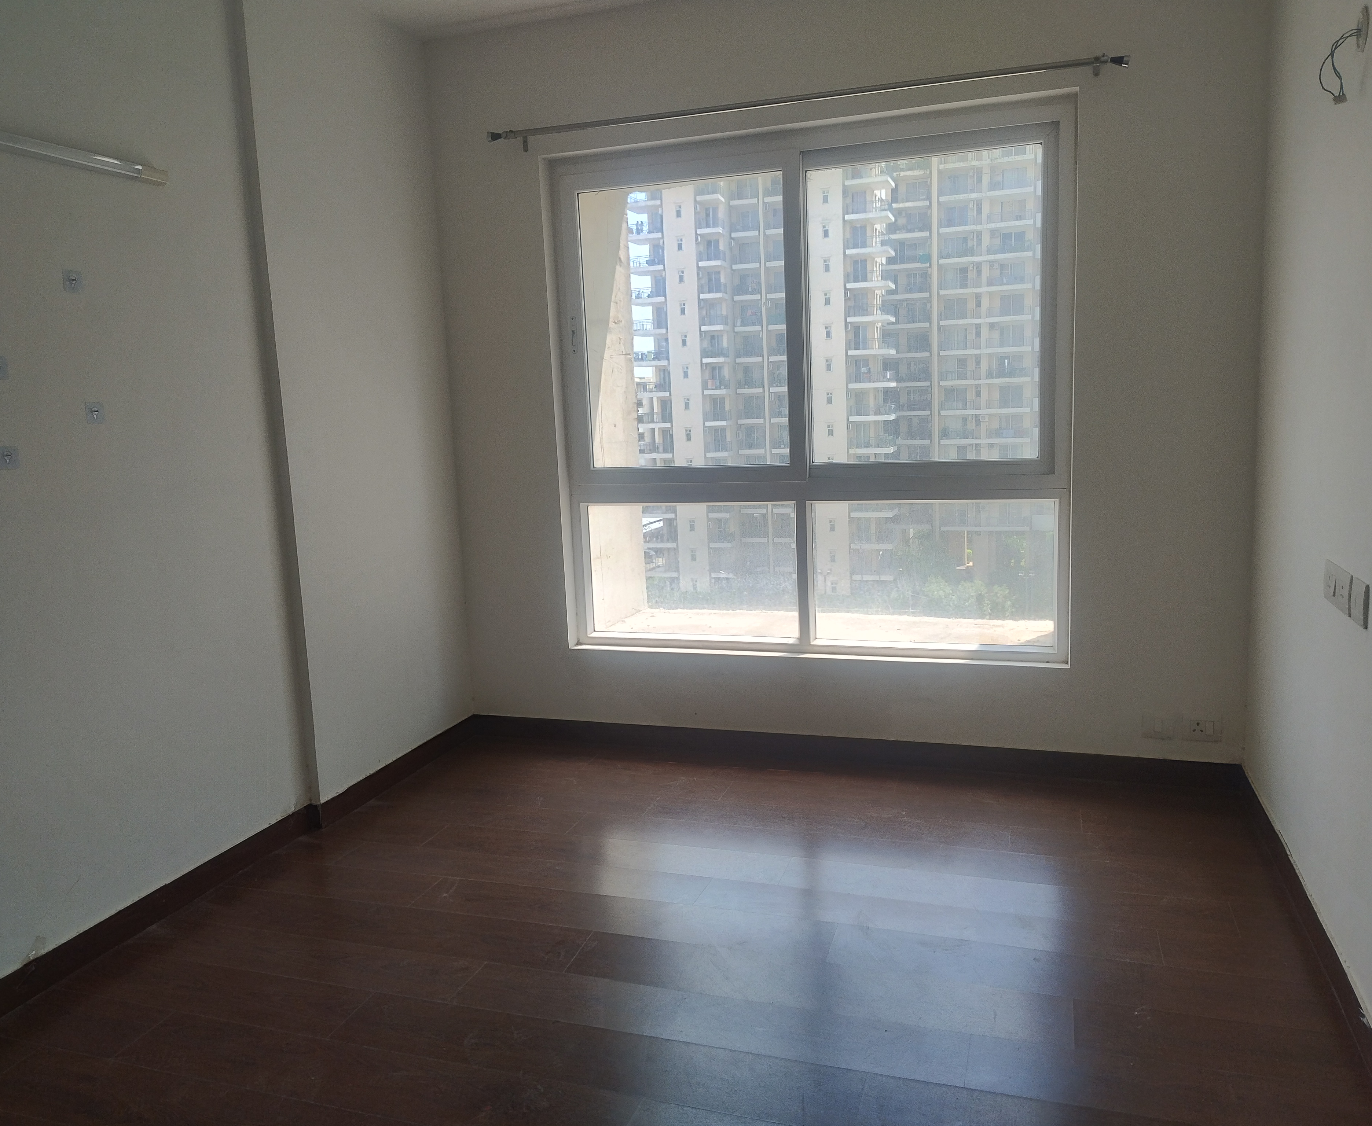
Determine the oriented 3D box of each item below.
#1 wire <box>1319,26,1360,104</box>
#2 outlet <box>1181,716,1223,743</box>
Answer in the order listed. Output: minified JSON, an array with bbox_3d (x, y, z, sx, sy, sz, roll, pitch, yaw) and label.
[{"bbox_3d":[1.434,-1.090,2.280,0.075,0.155,0.050,1,9,19],"label":"wire"},{"bbox_3d":[1.752,0.566,3.533,0.123,0.089,0.013,1,9,19],"label":"outlet"}]

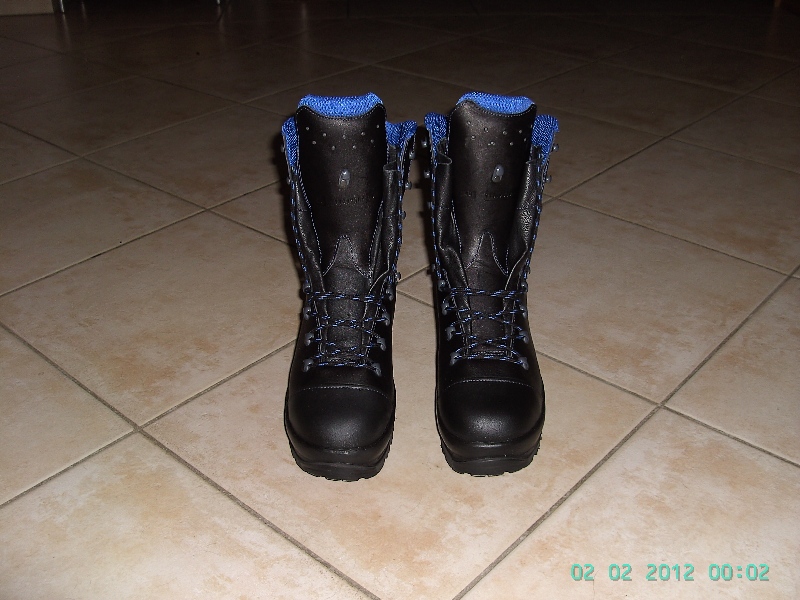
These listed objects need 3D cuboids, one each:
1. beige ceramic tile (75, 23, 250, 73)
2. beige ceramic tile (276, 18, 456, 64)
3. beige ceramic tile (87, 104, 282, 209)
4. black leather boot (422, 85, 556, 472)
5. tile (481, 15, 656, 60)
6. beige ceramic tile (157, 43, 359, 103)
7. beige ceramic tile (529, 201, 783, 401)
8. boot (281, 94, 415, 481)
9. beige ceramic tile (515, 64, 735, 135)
[{"bbox_3d":[-0.640,-0.677,2.315,0.387,0.010,0.387,24,38,36],"label":"beige ceramic tile"},{"bbox_3d":[-0.089,-0.697,2.339,0.387,0.010,0.387,24,38,36],"label":"beige ceramic tile"},{"bbox_3d":[-0.316,-0.275,1.584,0.385,0.010,0.385,24,38,35],"label":"beige ceramic tile"},{"bbox_3d":[0.087,-0.040,0.852,0.127,0.312,0.305,-1,30,0],"label":"black leather boot"},{"bbox_3d":[0.461,-0.717,2.363,0.387,0.010,0.387,24,38,36],"label":"tile"},{"bbox_3d":[-0.347,-0.548,2.053,0.385,0.010,0.385,24,38,35],"label":"beige ceramic tile"},{"bbox_3d":[0.259,-0.022,1.138,0.385,0.010,0.385,24,38,35],"label":"beige ceramic tile"},{"bbox_3d":[-0.050,-0.045,0.876,0.138,0.320,0.310,0,30,1],"label":"boot"},{"bbox_3d":[0.492,-0.442,1.885,0.387,0.010,0.387,24,38,36],"label":"beige ceramic tile"}]

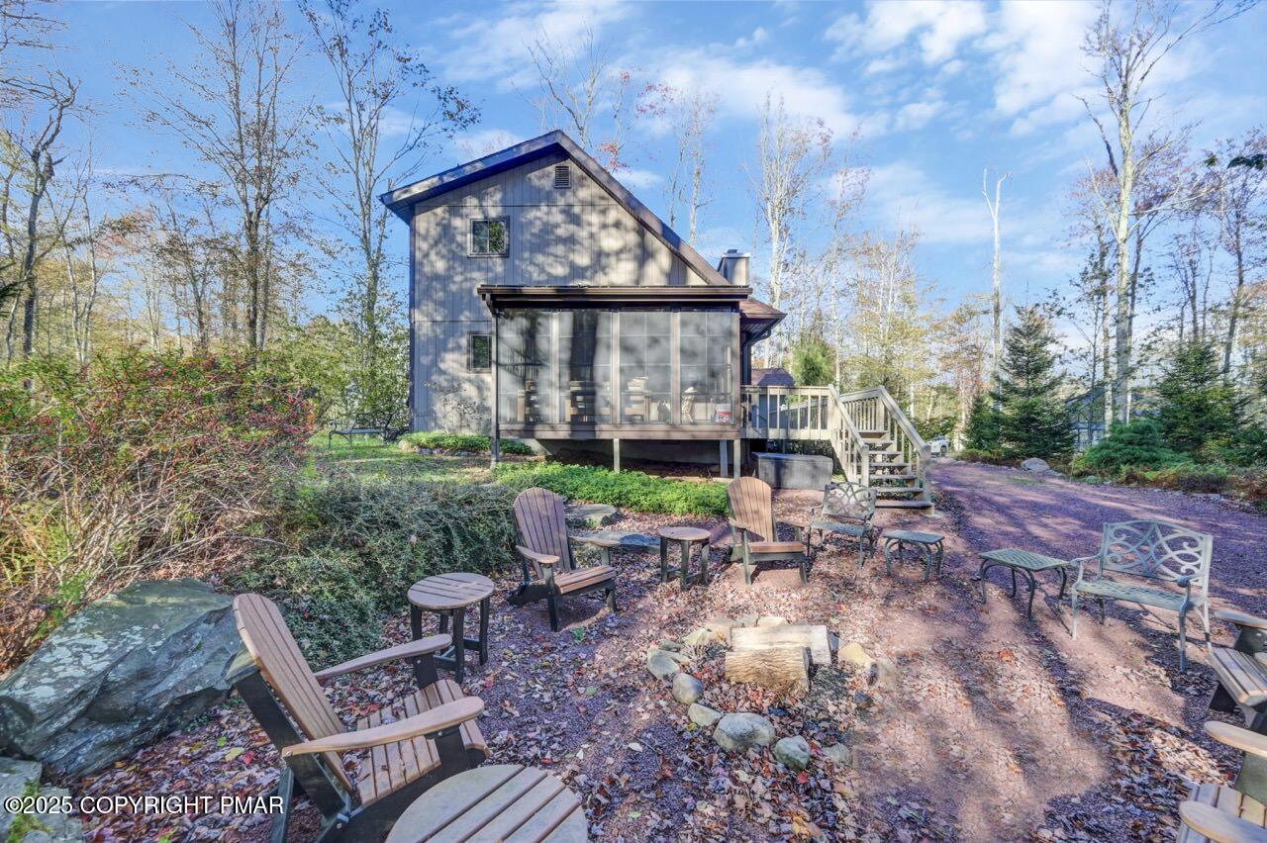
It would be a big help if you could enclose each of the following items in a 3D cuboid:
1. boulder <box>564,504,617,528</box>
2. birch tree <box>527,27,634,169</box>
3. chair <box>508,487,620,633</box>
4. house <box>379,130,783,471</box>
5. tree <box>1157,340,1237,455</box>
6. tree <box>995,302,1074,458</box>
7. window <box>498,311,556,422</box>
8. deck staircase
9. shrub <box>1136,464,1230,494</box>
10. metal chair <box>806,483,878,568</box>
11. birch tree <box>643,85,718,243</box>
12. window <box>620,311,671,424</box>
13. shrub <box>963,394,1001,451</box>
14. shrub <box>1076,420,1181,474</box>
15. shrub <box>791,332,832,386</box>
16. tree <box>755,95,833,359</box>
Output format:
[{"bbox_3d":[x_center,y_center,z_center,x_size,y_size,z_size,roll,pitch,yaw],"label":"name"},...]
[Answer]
[{"bbox_3d":[-0.630,1.340,7.100,0.950,0.320,0.800,0,0,0],"label":"boulder"},{"bbox_3d":[-2.530,-8.700,23.500,5.000,20.300,4.700,0,0,0],"label":"birch tree"},{"bbox_3d":[-0.650,1.085,4.170,0.750,0.960,0.860,0,0,-44],"label":"chair"},{"bbox_3d":[-1.150,-2.850,14.600,9.200,7.600,11.000,0,0,0],"label":"house"},{"bbox_3d":[21.700,-0.600,19.000,2.500,5.100,2.500,0,0,0],"label":"tree"},{"bbox_3d":[18.700,-1.750,23.000,3.100,7.600,3.100,0,0,0],"label":"tree"},{"bbox_3d":[-1.986,-1.002,9.150,1.040,2.100,0.080,0,0,0],"label":"window"},{"bbox_3d":[3.450,0.340,8.900,2.800,2.080,1.750,0,0,0],"label":"deck staircase"},{"bbox_3d":[13.550,1.360,12.200,1.300,0.750,1.600,0,0,-42],"label":"shrub"},{"bbox_3d":[2.420,1.165,5.780,0.620,0.870,0.640,0,0,41],"label":"metal chair"},{"bbox_3d":[2.480,-8.100,26.000,3.900,19.200,3.700,0,0,0],"label":"birch tree"},{"bbox_3d":[0.230,-1.002,9.150,0.970,2.100,0.080,0,0,0],"label":"window"},{"bbox_3d":[16.600,0.050,23.500,1.800,3.000,1.800,0,0,35],"label":"shrub"},{"bbox_3d":[15.500,0.880,15.500,2.600,1.800,2.600,0,0,45],"label":"shrub"},{"bbox_3d":[8.700,-1.200,24.000,2.300,6.000,2.300,0,0,20],"label":"shrub"},{"bbox_3d":[8.000,-7.300,25.000,4.200,18.500,4.200,0,0,0],"label":"tree"}]

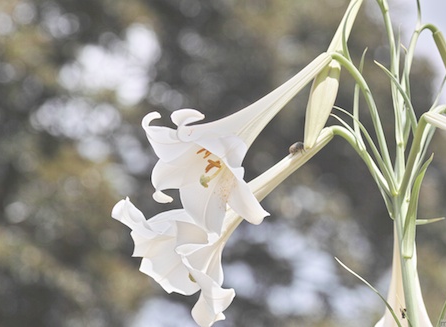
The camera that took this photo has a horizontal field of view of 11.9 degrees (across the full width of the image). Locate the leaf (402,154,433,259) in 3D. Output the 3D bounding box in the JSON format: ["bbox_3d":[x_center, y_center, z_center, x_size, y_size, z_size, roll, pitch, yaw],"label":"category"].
[{"bbox_3d":[0.139,0.031,1.540,0.014,0.077,0.014,10,9,-9],"label":"leaf"}]

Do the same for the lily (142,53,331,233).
[{"bbox_3d":[0.030,-0.032,1.482,0.110,0.110,0.155,-7,27,44],"label":"lily"}]

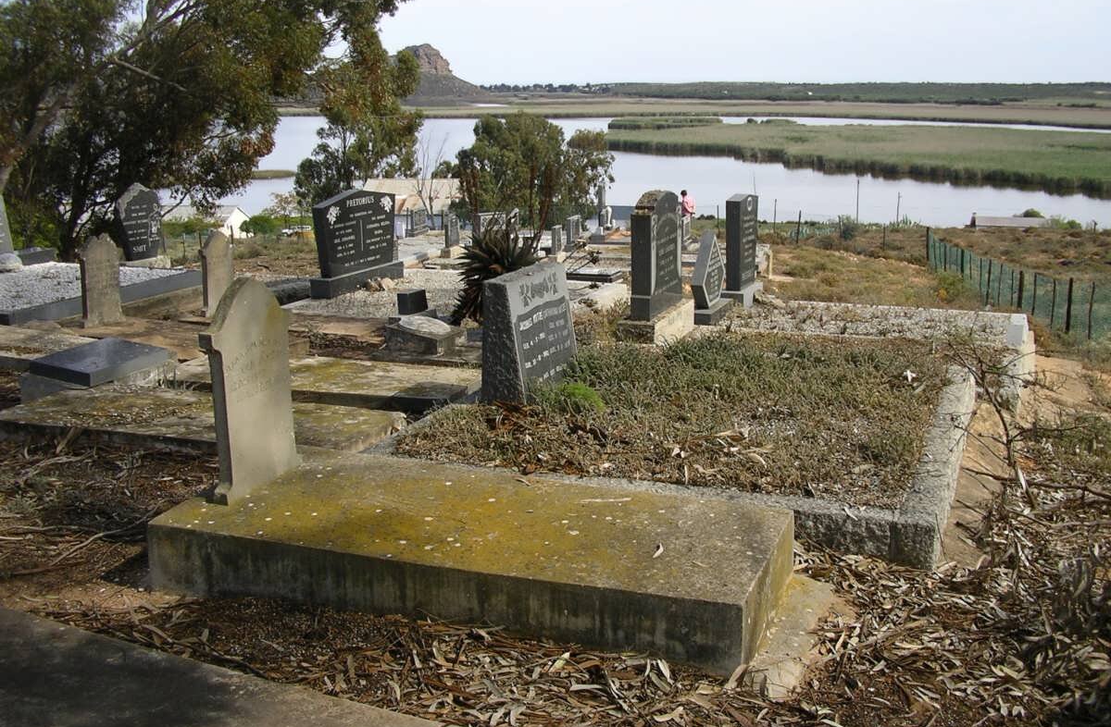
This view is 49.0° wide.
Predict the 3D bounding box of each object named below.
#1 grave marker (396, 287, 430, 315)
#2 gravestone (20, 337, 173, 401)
[{"bbox_3d":[-1.161,-0.522,10.044,0.113,0.185,0.309,-1,11,21],"label":"grave marker"},{"bbox_3d":[-2.661,0.045,7.134,0.460,0.260,0.780,5,13,20],"label":"gravestone"}]

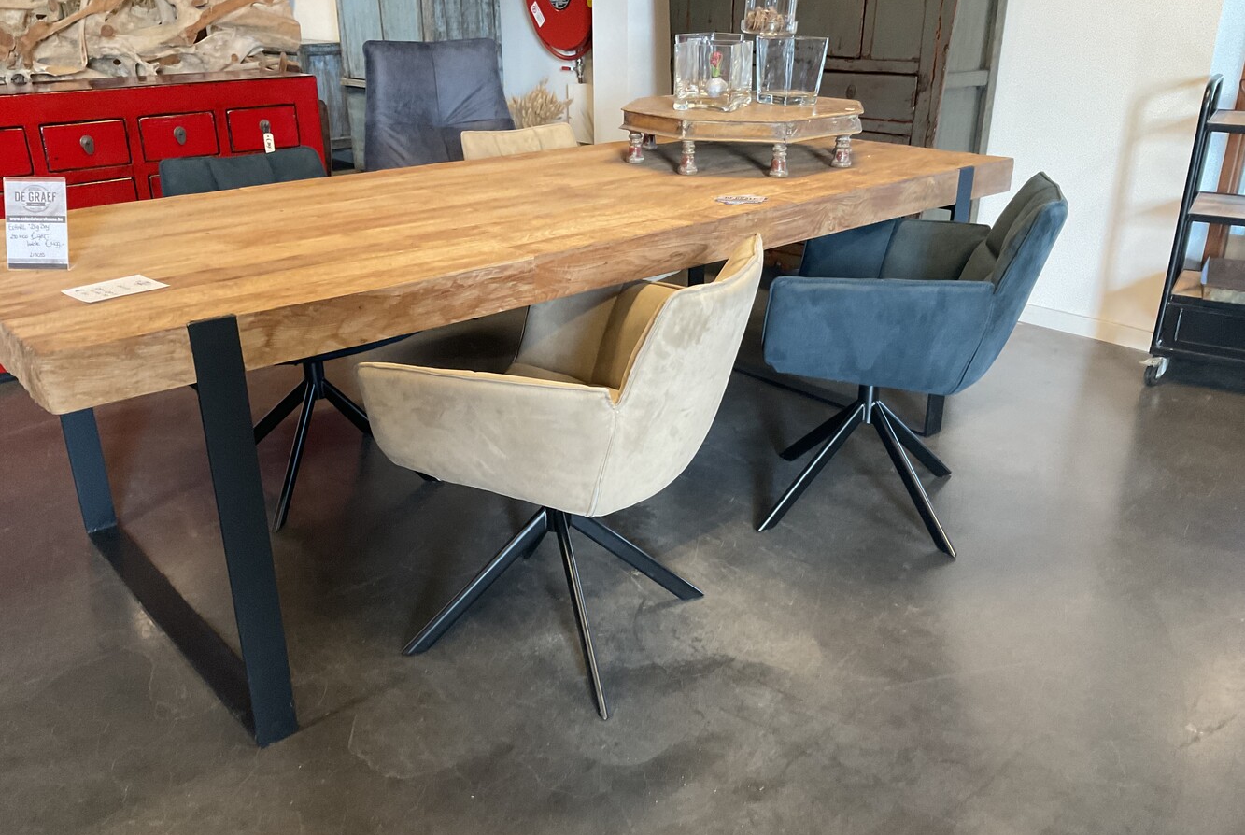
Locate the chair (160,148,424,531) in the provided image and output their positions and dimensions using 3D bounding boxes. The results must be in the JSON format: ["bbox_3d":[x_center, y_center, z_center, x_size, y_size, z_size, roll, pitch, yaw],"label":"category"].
[{"bbox_3d":[-0.858,-0.247,2.723,0.610,0.835,0.610,-16,28,-33],"label":"chair"}]

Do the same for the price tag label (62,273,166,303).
[{"bbox_3d":[-0.829,-0.214,1.708,0.104,0.006,0.132,19,29,37],"label":"price tag label"}]

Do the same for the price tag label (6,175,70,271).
[{"bbox_3d":[-1.014,-0.335,1.808,0.107,0.150,0.052,0,23,0],"label":"price tag label"}]

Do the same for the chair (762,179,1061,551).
[{"bbox_3d":[0.677,-0.161,2.513,0.610,0.840,0.610,7,24,16],"label":"chair"}]

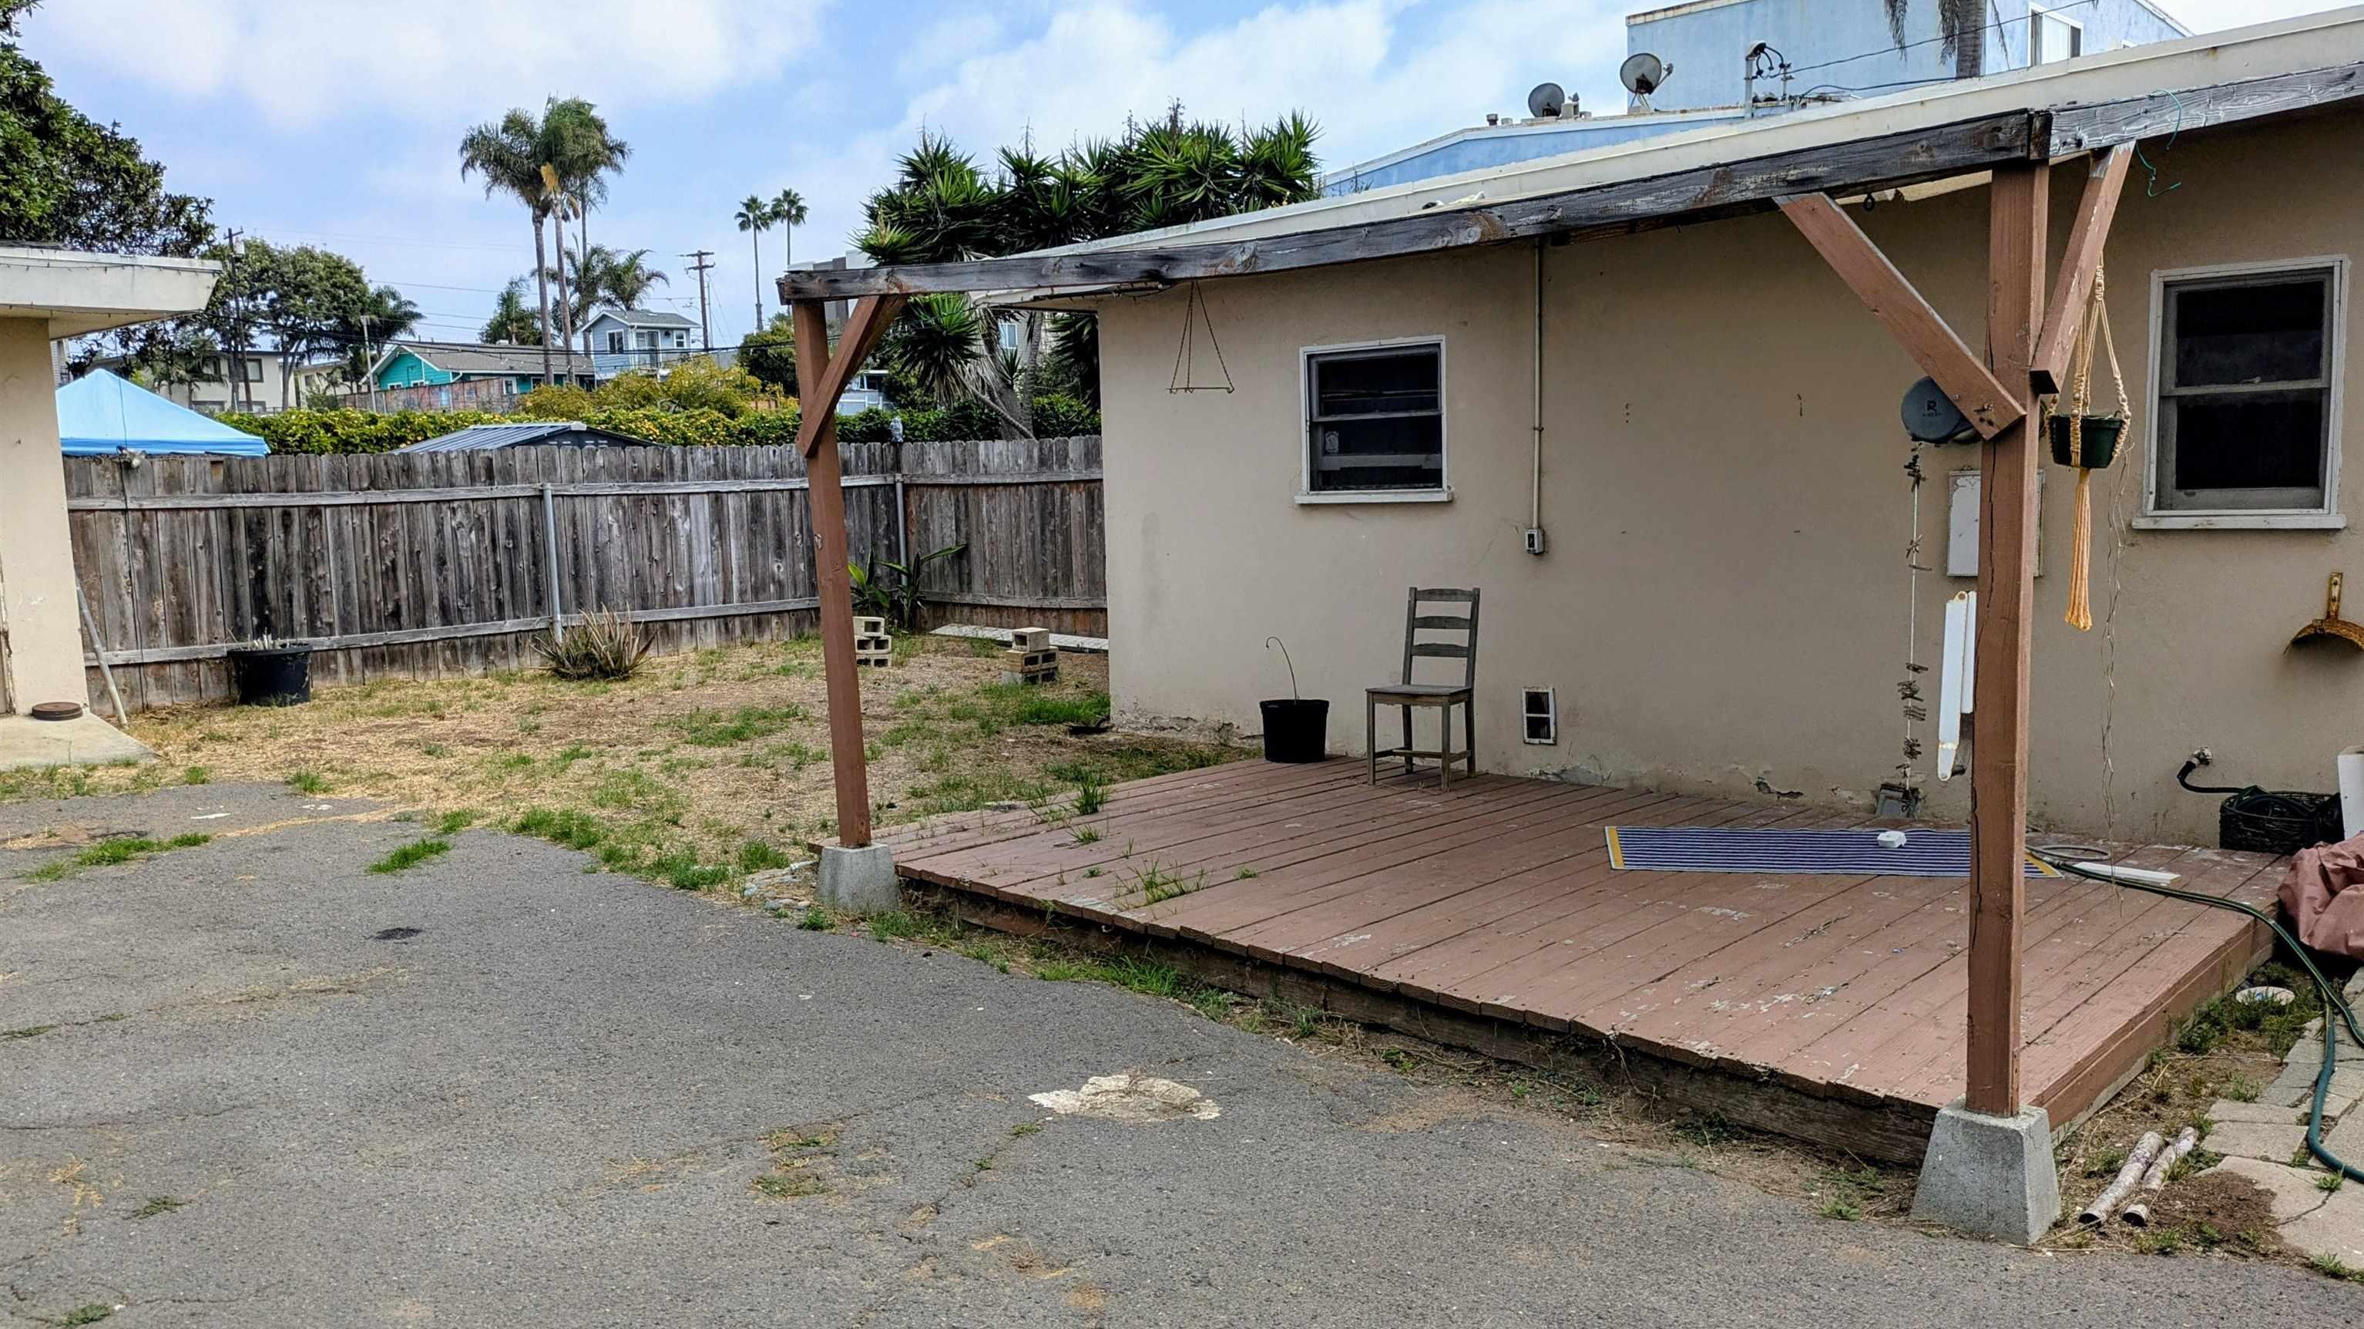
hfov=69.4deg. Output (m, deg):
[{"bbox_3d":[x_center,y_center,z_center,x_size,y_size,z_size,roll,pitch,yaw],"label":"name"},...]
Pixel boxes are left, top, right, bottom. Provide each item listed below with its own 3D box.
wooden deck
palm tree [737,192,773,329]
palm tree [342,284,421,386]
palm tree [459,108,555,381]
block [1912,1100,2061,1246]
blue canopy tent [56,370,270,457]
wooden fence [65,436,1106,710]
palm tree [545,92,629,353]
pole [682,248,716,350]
[{"bbox_3d":[1.248,0.845,6.663,4.820,0.190,3.290,4,8,43],"label":"wooden deck"},{"bbox_3d":[-34.355,-30.196,138.813,3.000,15.540,3.000,-3,6,-13],"label":"palm tree"},{"bbox_3d":[-41.171,-16.512,88.329,4.400,6.230,4.400,-4,6,-24],"label":"palm tree"},{"bbox_3d":[-27.214,-16.719,70.635,4.800,12.220,4.800,-4,6,-20],"label":"palm tree"},{"bbox_3d":[1.856,1.142,3.921,0.250,0.247,0.250,4,8,43],"label":"block"},{"bbox_3d":[-14.077,-2.204,22.474,3.050,3.330,3.050,4,8,43],"label":"blue canopy tent"},{"bbox_3d":[-4.253,-0.859,13.375,7.160,1.880,2.900,-6,8,-39],"label":"wooden fence"},{"bbox_3d":[-27.726,-19.531,80.736,4.600,14.160,4.600,-3,6,-18],"label":"palm tree"},{"bbox_3d":[-31.487,-22.319,112.523,2.300,9.940,0.500,-3,6,-15],"label":"pole"}]

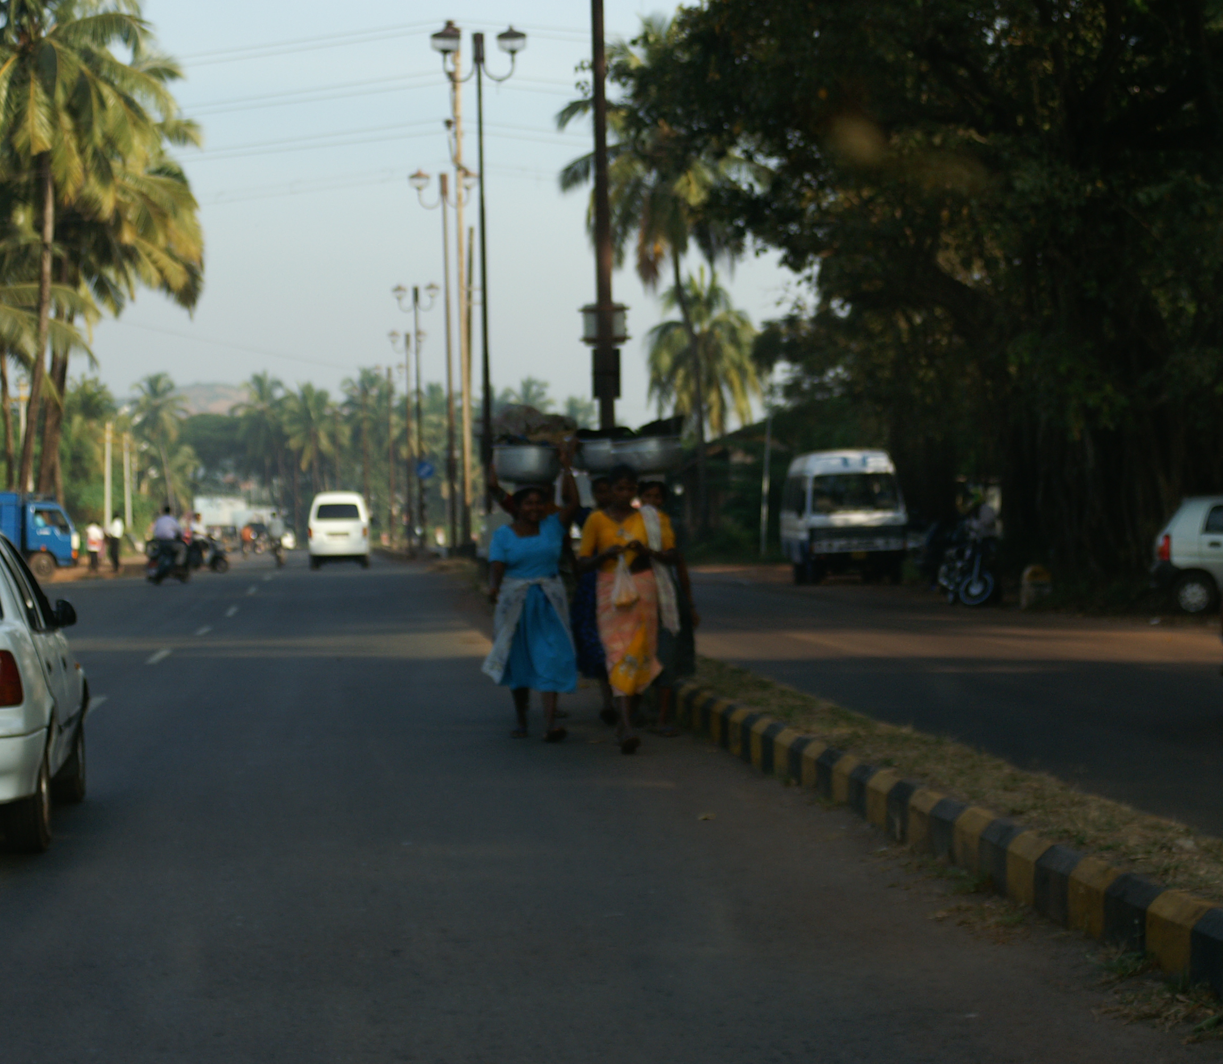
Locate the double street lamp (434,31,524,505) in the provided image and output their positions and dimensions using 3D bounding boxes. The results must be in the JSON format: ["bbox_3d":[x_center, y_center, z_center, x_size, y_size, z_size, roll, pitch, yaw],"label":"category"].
[{"bbox_3d":[-2.212,-4.057,57.500,1.650,9.500,0.520,-1,0,-5],"label":"double street lamp"}]

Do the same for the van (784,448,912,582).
[{"bbox_3d":[4.270,-0.280,61.600,1.780,2.380,4.600,-1,0,-4],"label":"van"}]

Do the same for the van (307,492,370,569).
[{"bbox_3d":[-6.832,-0.047,83.500,1.470,1.880,3.600,-1,0,-4],"label":"van"}]

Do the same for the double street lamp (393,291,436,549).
[{"bbox_3d":[-6.914,-4.076,120.000,1.650,9.600,0.500,-1,0,-5],"label":"double street lamp"}]

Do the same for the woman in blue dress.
[{"bbox_3d":[-0.485,0.372,20.200,0.600,1.790,0.480,-1,0,-2],"label":"woman in blue dress"}]

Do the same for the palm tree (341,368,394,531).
[{"bbox_3d":[-19.908,-6.636,272.000,5.000,13.300,5.000,-1,0,-5],"label":"palm tree"}]

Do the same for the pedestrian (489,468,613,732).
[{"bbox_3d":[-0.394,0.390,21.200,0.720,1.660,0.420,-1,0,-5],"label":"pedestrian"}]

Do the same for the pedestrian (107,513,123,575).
[{"bbox_3d":[-14.063,0.319,94.500,0.500,1.670,0.380,-1,0,-45],"label":"pedestrian"}]

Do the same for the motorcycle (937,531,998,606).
[{"bbox_3d":[4.818,0.488,45.600,0.720,1.080,1.930,-1,0,-18],"label":"motorcycle"}]

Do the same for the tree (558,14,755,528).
[{"bbox_3d":[1.392,-7.693,103.000,6.000,16.400,6.000,-1,0,-5],"label":"tree"}]

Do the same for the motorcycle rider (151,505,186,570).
[{"bbox_3d":[-9.035,0.115,68.000,0.600,1.350,0.750,-1,0,18],"label":"motorcycle rider"}]

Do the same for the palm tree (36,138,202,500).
[{"bbox_3d":[-14.155,-5.131,93.000,5.700,12.300,5.700,-1,0,-5],"label":"palm tree"}]

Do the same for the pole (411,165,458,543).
[{"bbox_3d":[-4.001,-4.216,82.000,1.650,9.400,0.500,-1,0,-5],"label":"pole"}]

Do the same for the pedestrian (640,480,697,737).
[{"bbox_3d":[0.331,0.457,20.300,0.440,1.550,0.380,-1,0,-5],"label":"pedestrian"}]

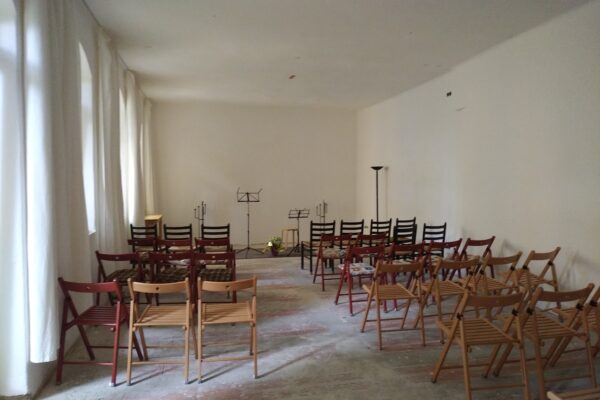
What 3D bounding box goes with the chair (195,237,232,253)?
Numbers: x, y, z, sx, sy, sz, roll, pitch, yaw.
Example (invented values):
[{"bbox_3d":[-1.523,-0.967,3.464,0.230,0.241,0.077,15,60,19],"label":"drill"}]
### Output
[{"bbox_3d":[-1.125,0.868,5.505,0.440,0.770,0.480,0,2,-4],"label":"chair"}]

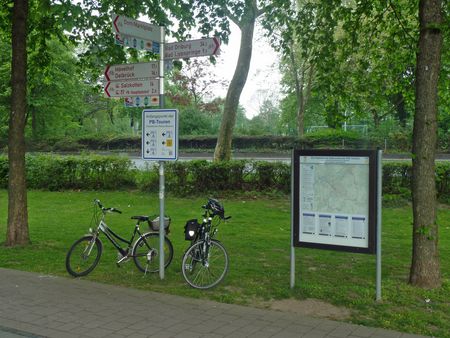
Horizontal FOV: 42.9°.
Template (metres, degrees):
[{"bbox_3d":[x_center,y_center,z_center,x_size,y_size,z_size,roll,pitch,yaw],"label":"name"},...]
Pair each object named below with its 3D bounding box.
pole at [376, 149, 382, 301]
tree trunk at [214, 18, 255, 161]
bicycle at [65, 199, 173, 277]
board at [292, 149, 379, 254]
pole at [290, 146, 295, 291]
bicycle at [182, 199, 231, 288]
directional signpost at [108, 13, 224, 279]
[{"bbox_3d":[2.045,0.750,7.570,0.060,2.000,0.060,2,3,27],"label":"pole"},{"bbox_3d":[0.330,-2.150,20.000,1.400,5.900,0.800,0,2,0],"label":"tree trunk"},{"bbox_3d":[-1.630,1.085,9.080,1.710,1.190,0.600,0,2,-16],"label":"bicycle"},{"bbox_3d":[1.495,0.427,7.860,1.157,1.390,0.080,2,3,27],"label":"board"},{"bbox_3d":[0.968,0.712,8.150,0.060,1.980,0.060,2,3,27],"label":"pole"},{"bbox_3d":[-0.360,1.085,8.660,0.640,1.240,1.680,0,2,-13],"label":"bicycle"},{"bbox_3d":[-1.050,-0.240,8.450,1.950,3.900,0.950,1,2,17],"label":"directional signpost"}]

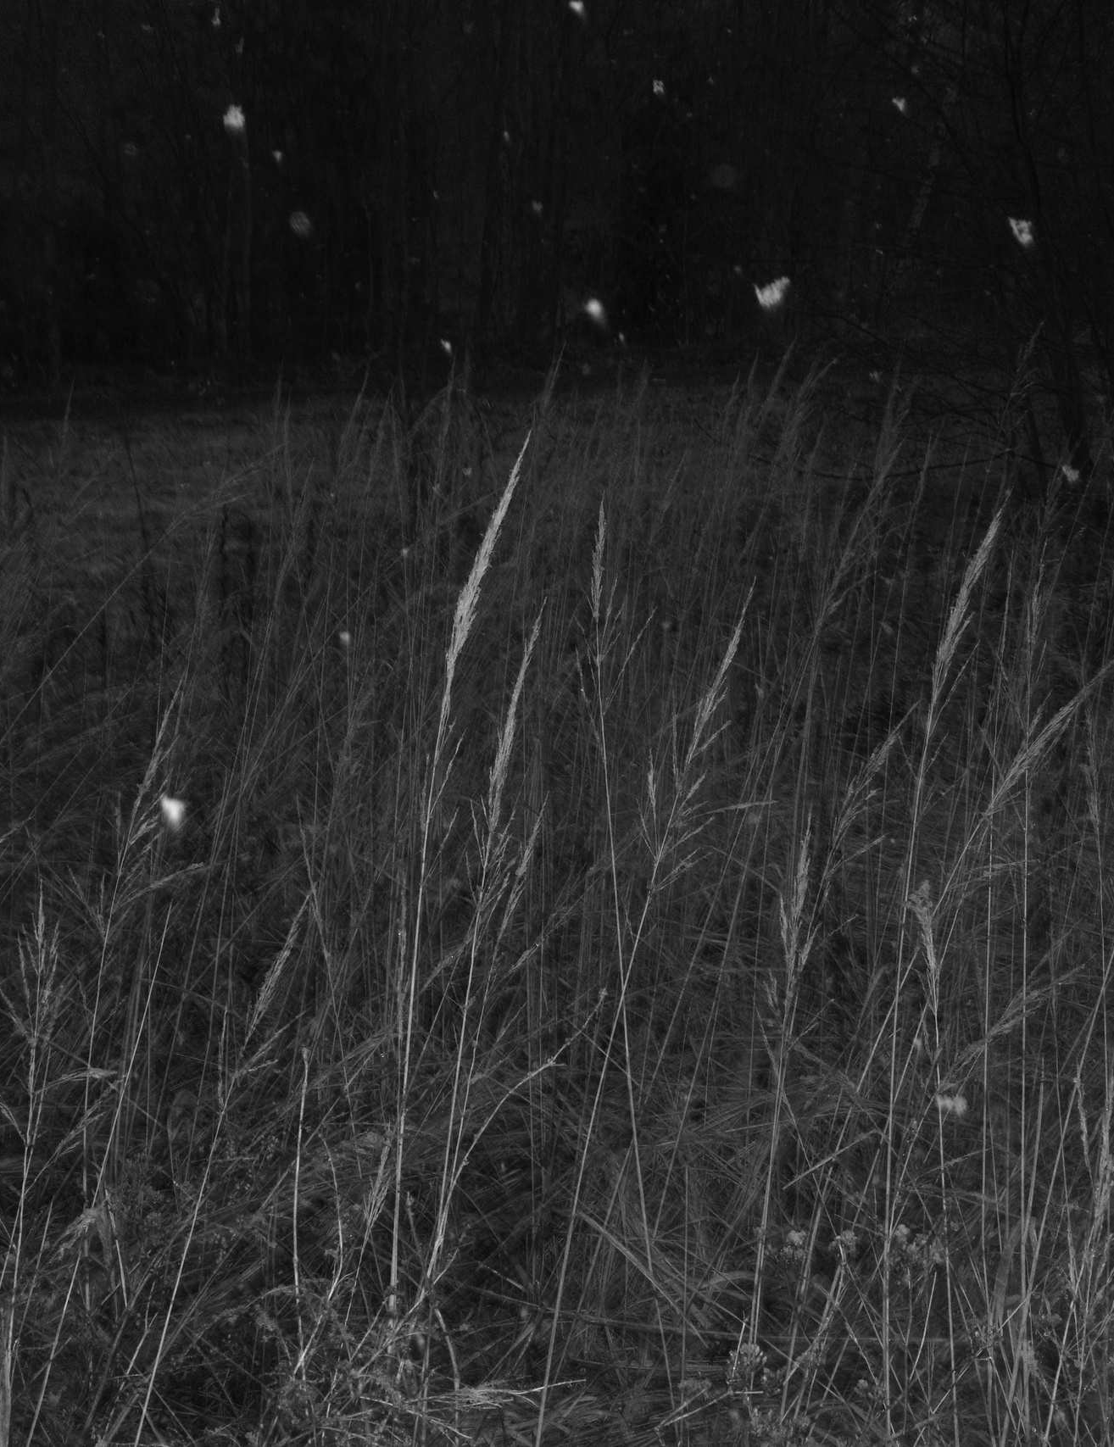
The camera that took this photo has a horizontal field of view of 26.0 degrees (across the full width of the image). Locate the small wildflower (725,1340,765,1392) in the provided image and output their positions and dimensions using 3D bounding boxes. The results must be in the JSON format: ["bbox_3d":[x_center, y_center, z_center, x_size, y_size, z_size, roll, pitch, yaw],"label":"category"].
[{"bbox_3d":[0.186,0.639,2.400,0.041,0.044,0.040,0,11,0],"label":"small wildflower"}]

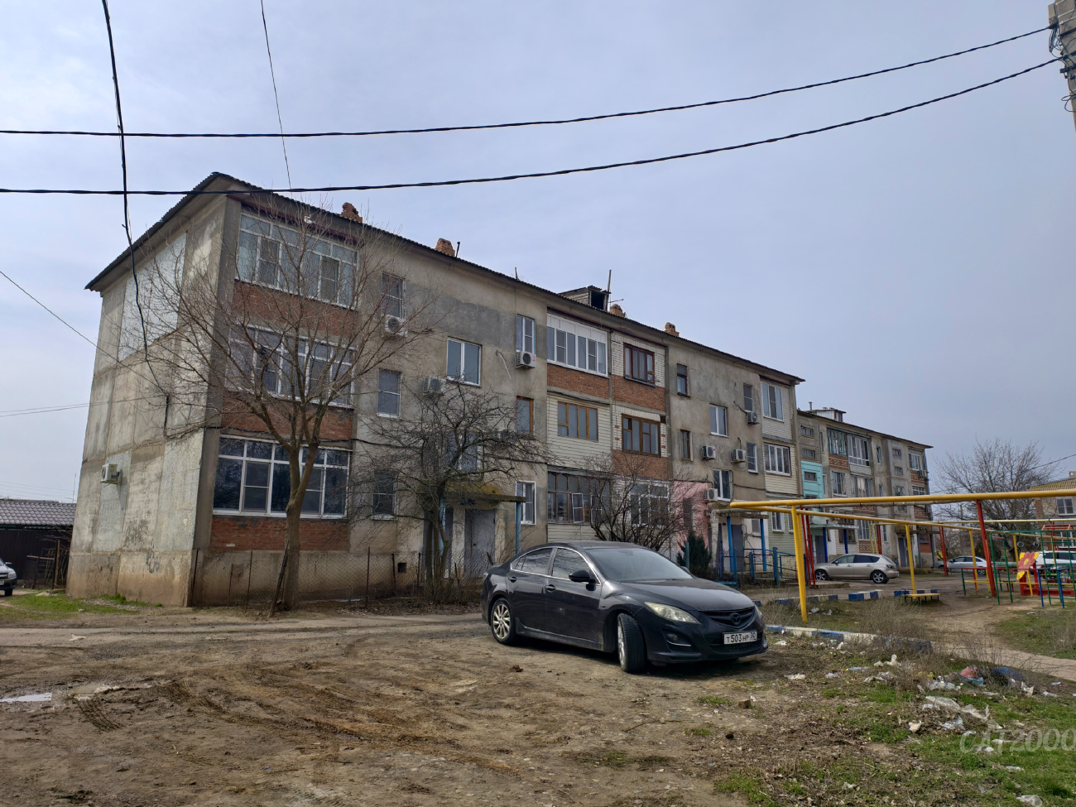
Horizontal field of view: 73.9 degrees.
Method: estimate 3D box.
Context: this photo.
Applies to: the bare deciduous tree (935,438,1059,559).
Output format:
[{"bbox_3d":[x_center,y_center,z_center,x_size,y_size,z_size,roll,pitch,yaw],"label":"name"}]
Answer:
[{"bbox_3d":[41.199,8.767,64.000,9.800,11.300,9.600,-7,-13,32],"label":"bare deciduous tree"}]

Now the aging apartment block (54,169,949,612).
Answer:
[{"bbox_3d":[8.892,4.264,43.121,12.650,11.550,61.750,-11,-16,43],"label":"aging apartment block"}]

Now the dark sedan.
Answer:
[{"bbox_3d":[0.944,2.677,9.886,1.810,1.440,4.750,7,-12,-33],"label":"dark sedan"}]

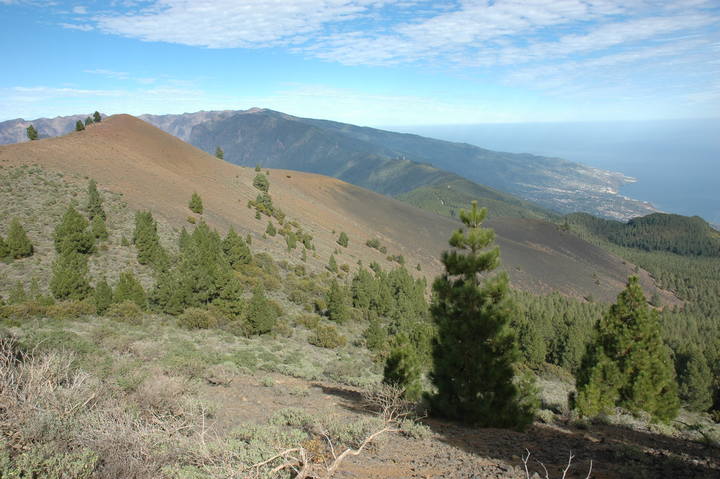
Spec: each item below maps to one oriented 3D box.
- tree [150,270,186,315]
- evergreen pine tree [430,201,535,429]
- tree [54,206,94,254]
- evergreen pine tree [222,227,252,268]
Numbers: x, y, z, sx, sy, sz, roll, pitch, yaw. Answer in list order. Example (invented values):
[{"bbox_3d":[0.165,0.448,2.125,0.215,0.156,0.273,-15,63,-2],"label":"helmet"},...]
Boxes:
[{"bbox_3d":[-17.035,4.715,48.000,3.202,3.797,3.202,-6,14,-20],"label":"tree"},{"bbox_3d":[2.395,1.394,10.500,2.013,4.341,2.013,-1,13,0],"label":"evergreen pine tree"},{"bbox_3d":[-32.804,-1.034,62.000,4.596,5.350,4.596,-8,15,-28],"label":"tree"},{"bbox_3d":[-13.167,0.860,58.000,3.225,4.379,3.225,-4,13,-13],"label":"evergreen pine tree"}]

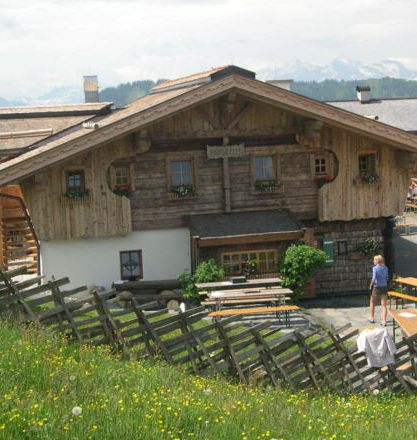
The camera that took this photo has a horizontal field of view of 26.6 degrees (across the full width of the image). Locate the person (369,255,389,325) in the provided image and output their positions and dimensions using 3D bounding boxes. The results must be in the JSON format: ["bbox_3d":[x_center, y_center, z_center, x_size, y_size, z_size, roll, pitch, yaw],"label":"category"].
[{"bbox_3d":[4.216,1.731,21.800,0.500,1.680,0.360,-3,6,-8],"label":"person"}]

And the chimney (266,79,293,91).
[{"bbox_3d":[2.385,-4.160,29.063,0.720,0.900,0.700,-4,8,-14],"label":"chimney"}]

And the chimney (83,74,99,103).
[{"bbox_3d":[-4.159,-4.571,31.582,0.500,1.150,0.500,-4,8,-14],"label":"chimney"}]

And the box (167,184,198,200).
[{"bbox_3d":[-0.686,-0.770,24.700,0.950,0.430,0.300,-3,6,-13],"label":"box"}]

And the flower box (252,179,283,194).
[{"bbox_3d":[1.646,-0.935,24.600,0.930,0.370,0.270,-4,8,-14],"label":"flower box"}]

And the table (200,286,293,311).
[{"bbox_3d":[1.072,2.243,22.238,2.200,0.770,0.550,-3,6,-13],"label":"table"}]

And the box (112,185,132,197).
[{"bbox_3d":[-2.312,-0.780,23.700,0.580,0.320,0.250,-4,8,-14],"label":"box"}]

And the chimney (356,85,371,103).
[{"bbox_3d":[8.791,-7.146,50.000,0.630,1.050,0.630,-4,8,-11],"label":"chimney"}]

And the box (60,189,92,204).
[{"bbox_3d":[-3.500,-0.611,23.200,0.820,0.360,0.260,-4,8,-14],"label":"box"}]

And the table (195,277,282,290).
[{"bbox_3d":[0.817,2.017,23.052,2.200,0.750,0.500,-3,8,-9],"label":"table"}]

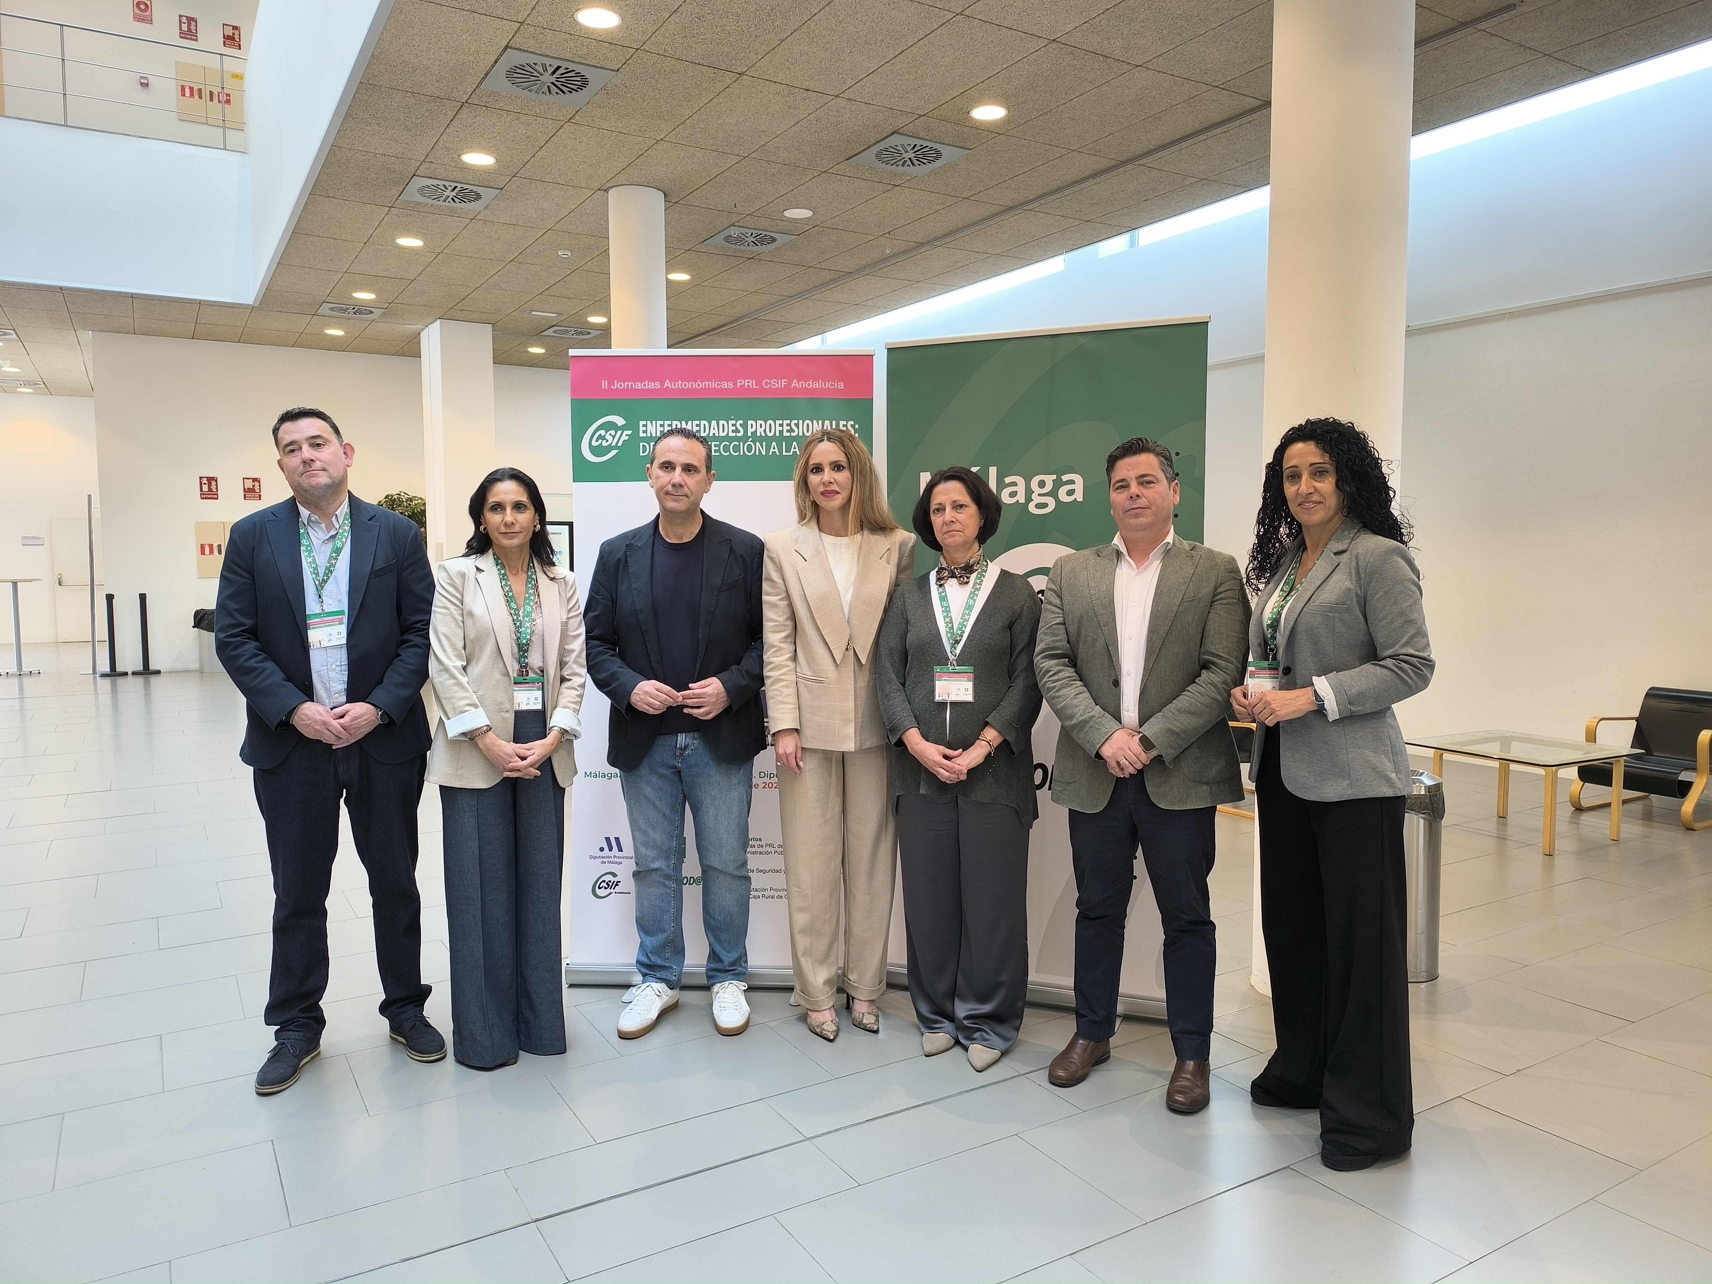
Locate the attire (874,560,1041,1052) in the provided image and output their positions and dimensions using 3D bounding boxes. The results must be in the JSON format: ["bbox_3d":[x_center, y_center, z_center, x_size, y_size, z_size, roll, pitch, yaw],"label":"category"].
[{"bbox_3d":[0.305,0.459,3.265,0.475,1.387,0.320,1,4,8],"label":"attire"}]

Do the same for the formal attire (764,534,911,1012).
[{"bbox_3d":[-0.049,0.375,3.484,0.455,1.483,0.300,0,4,-8],"label":"formal attire"}]

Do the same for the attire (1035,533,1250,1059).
[{"bbox_3d":[0.770,0.413,3.113,0.580,1.416,0.330,1,4,14],"label":"attire"}]

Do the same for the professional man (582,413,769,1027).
[{"bbox_3d":[-0.539,0.261,3.419,0.540,1.794,0.370,0,4,-4],"label":"professional man"}]

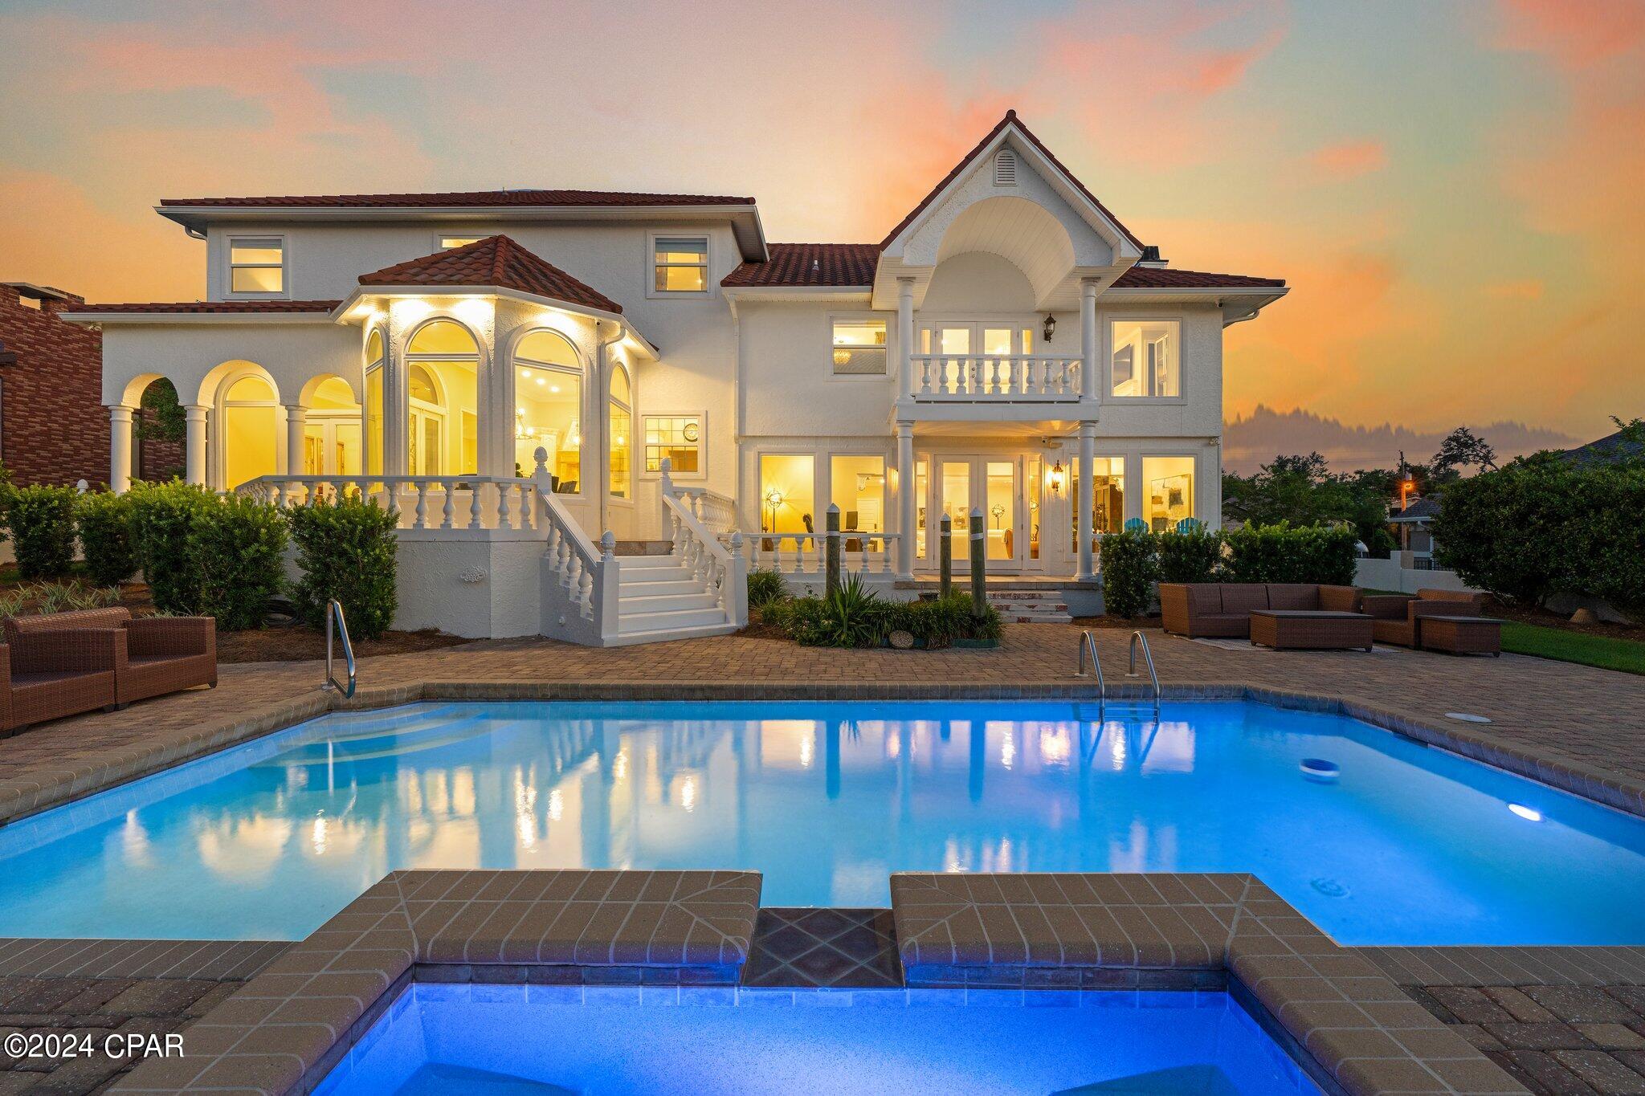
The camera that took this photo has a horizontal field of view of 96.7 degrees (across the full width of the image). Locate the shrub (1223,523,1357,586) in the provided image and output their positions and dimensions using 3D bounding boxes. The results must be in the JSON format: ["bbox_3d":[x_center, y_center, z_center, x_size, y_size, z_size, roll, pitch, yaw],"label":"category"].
[{"bbox_3d":[8.300,0.416,13.004,2.200,1.680,1.100,0,1,0],"label":"shrub"}]

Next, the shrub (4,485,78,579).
[{"bbox_3d":[-14.200,-0.287,13.298,1.280,1.680,1.250,0,1,0],"label":"shrub"}]

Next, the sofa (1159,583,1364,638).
[{"bbox_3d":[6.240,0.907,10.528,2.270,0.740,0.870,0,1,4],"label":"sofa"}]

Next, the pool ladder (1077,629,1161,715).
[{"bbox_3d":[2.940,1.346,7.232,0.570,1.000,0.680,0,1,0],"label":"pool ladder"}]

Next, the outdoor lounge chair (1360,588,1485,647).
[{"bbox_3d":[7.980,0.914,9.728,0.900,0.730,1.020,0,1,5],"label":"outdoor lounge chair"}]

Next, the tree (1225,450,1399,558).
[{"bbox_3d":[24.000,-1.717,35.986,8.000,5.600,6.500,0,1,0],"label":"tree"}]

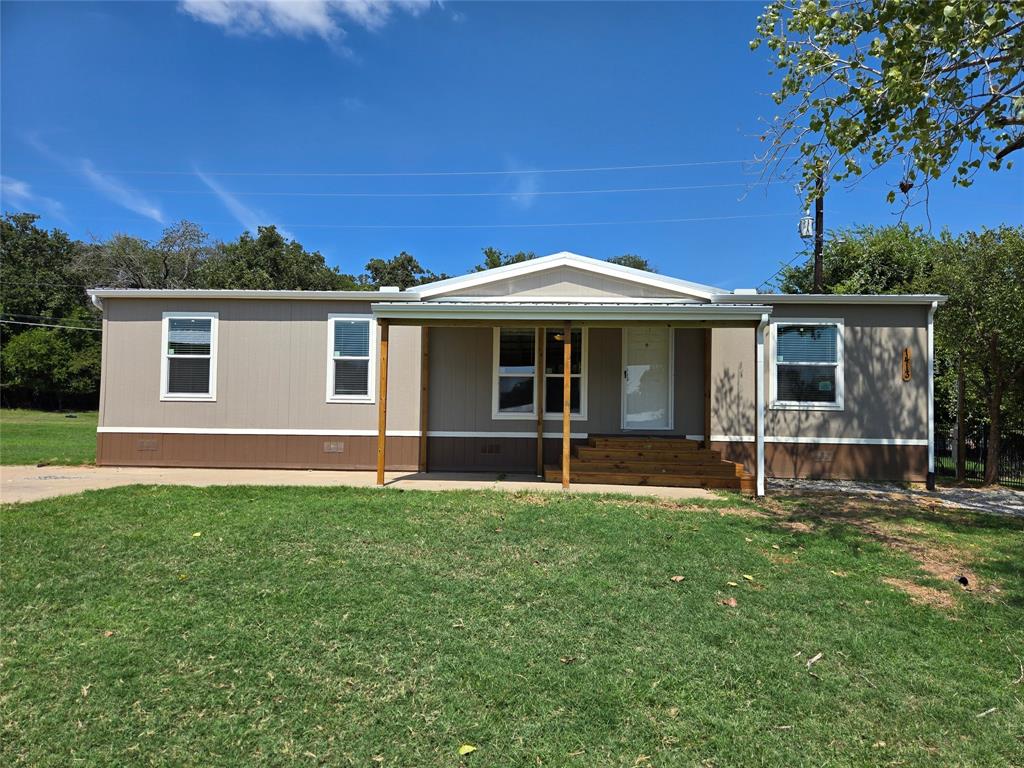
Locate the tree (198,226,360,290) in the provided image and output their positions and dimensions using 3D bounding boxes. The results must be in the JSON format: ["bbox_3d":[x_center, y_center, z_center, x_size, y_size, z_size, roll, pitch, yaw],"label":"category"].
[{"bbox_3d":[-13.259,-3.359,39.150,9.000,11.332,8.800,1,-2,2],"label":"tree"}]

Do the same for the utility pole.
[{"bbox_3d":[10.324,-2.582,22.917,0.300,9.408,0.300,1,-2,2],"label":"utility pole"}]

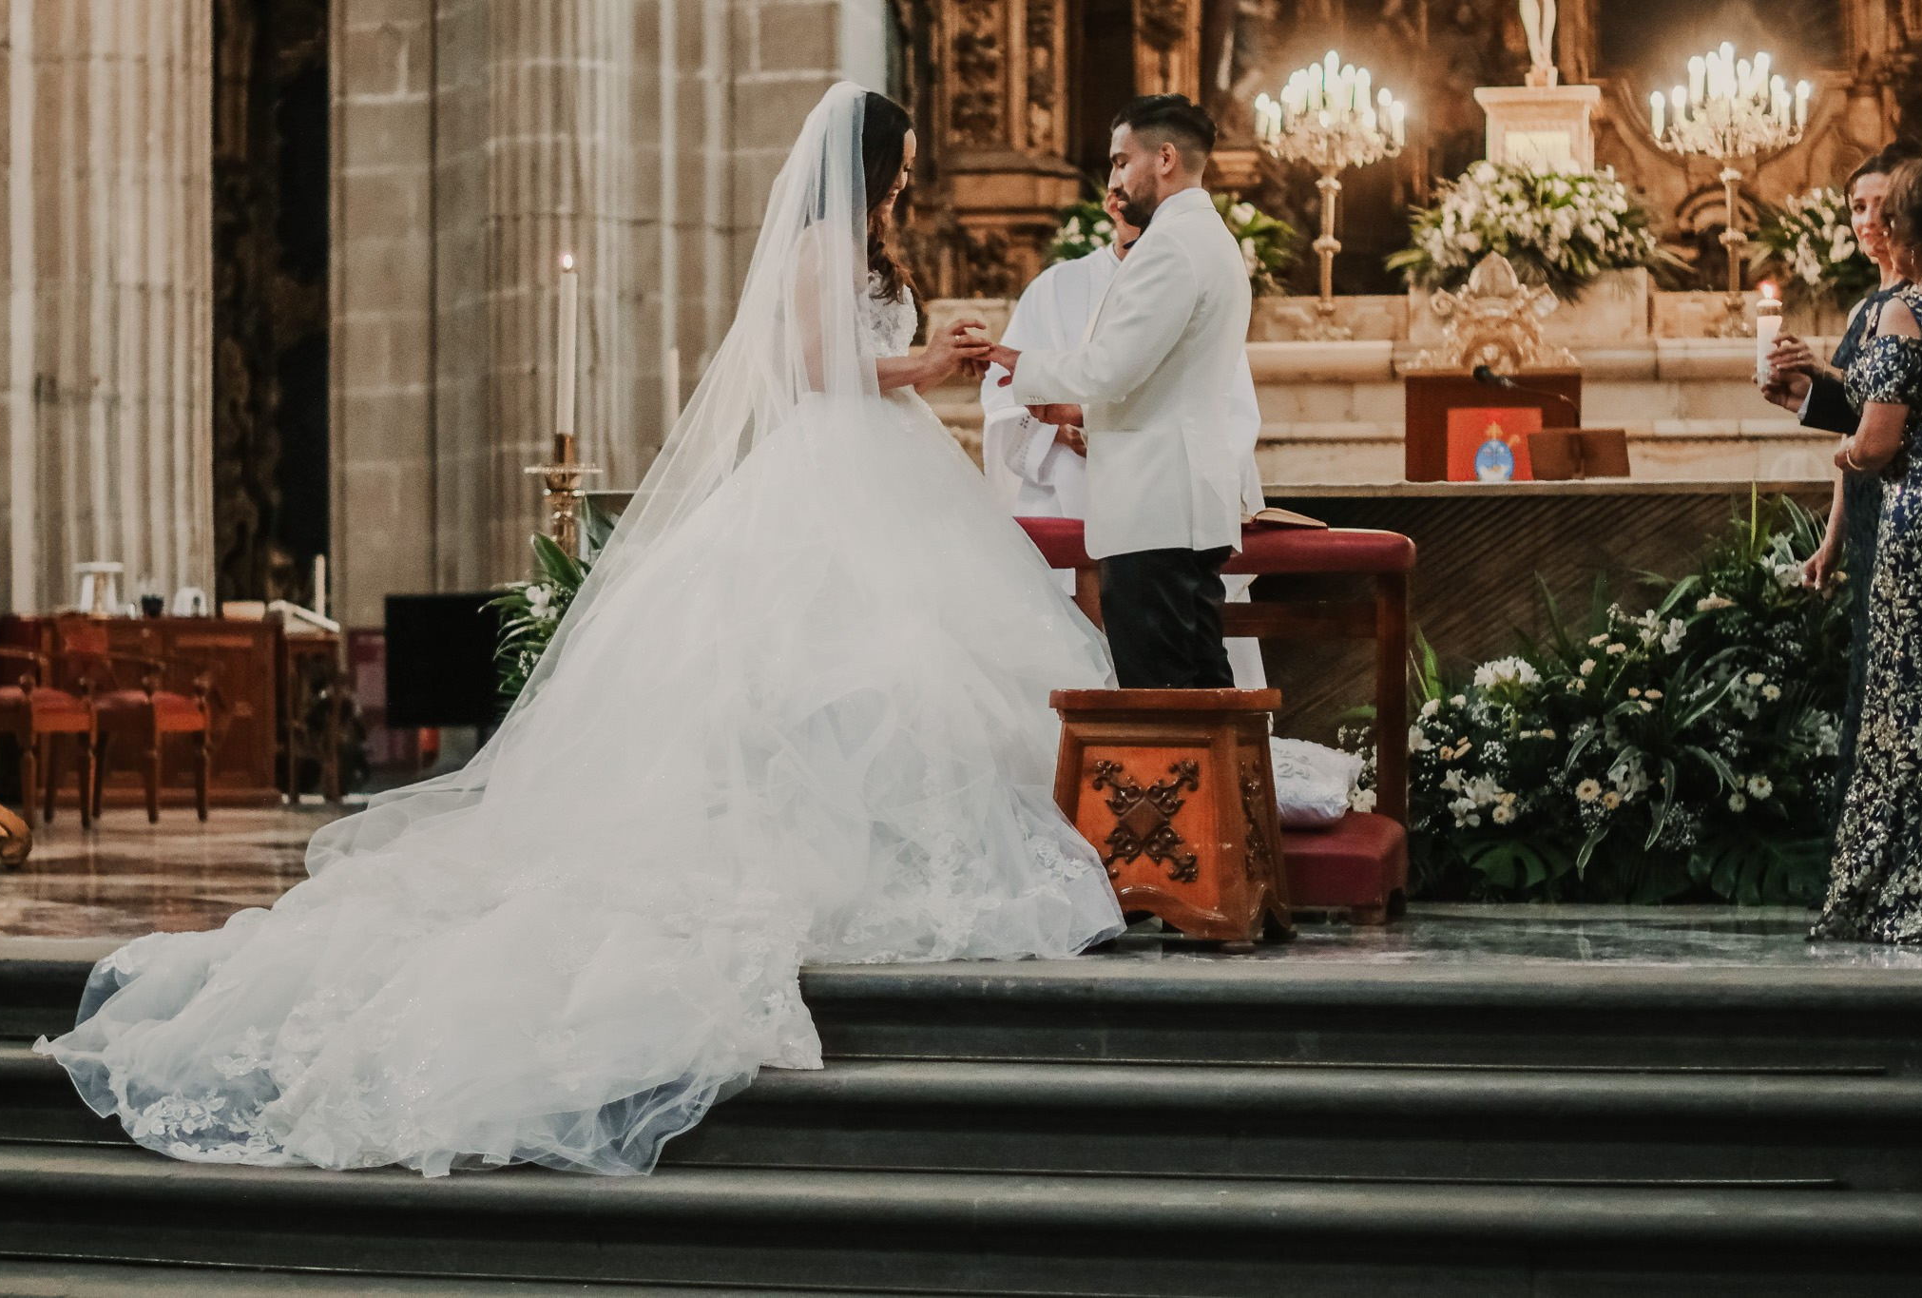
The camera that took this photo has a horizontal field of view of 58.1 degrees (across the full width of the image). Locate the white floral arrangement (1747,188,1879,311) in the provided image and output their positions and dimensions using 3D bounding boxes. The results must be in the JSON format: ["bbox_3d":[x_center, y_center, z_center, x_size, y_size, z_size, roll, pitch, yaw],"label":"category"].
[{"bbox_3d":[3.984,-1.781,7.689,0.900,0.580,0.550,0,-1,4],"label":"white floral arrangement"}]

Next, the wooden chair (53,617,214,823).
[{"bbox_3d":[-3.106,0.258,6.497,0.470,0.780,0.480,0,-1,15],"label":"wooden chair"}]

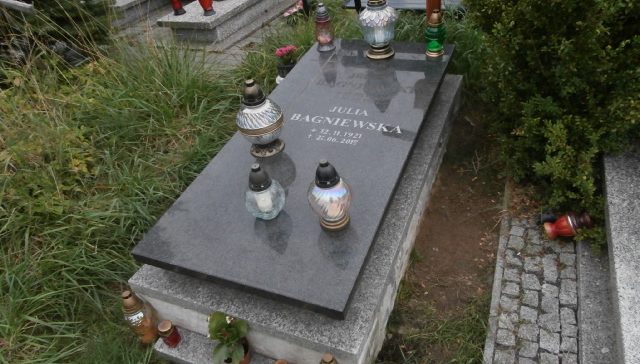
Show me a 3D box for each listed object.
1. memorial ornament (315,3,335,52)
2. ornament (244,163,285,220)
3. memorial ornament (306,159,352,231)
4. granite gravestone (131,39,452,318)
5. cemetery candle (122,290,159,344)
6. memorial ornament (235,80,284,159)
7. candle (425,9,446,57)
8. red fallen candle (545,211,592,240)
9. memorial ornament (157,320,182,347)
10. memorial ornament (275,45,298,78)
[{"bbox_3d":[0.024,-0.901,2.578,0.109,0.261,0.109,-6,40,5],"label":"memorial ornament"},{"bbox_3d":[-0.212,0.029,1.677,0.148,0.239,0.148,-9,41,0],"label":"ornament"},{"bbox_3d":[0.041,0.039,1.582,0.155,0.287,0.155,-9,41,0],"label":"memorial ornament"},{"bbox_3d":[0.045,-0.238,2.034,0.800,0.045,1.780,10,44,22],"label":"granite gravestone"},{"bbox_3d":[-0.673,0.494,1.633,0.095,0.255,0.095,-8,38,0],"label":"cemetery candle"},{"bbox_3d":[-0.250,-0.272,1.844,0.205,0.329,0.205,10,44,22],"label":"memorial ornament"},{"bbox_3d":[0.613,-0.788,2.347,0.107,0.232,0.107,10,44,22],"label":"candle"},{"bbox_3d":[1.068,0.181,1.895,0.195,0.090,0.090,-12,38,-5],"label":"red fallen candle"},{"bbox_3d":[-0.535,0.544,1.584,0.062,0.098,0.062,-6,40,5],"label":"memorial ornament"},{"bbox_3d":[-0.242,-0.866,3.246,0.175,0.252,0.175,-8,38,0],"label":"memorial ornament"}]

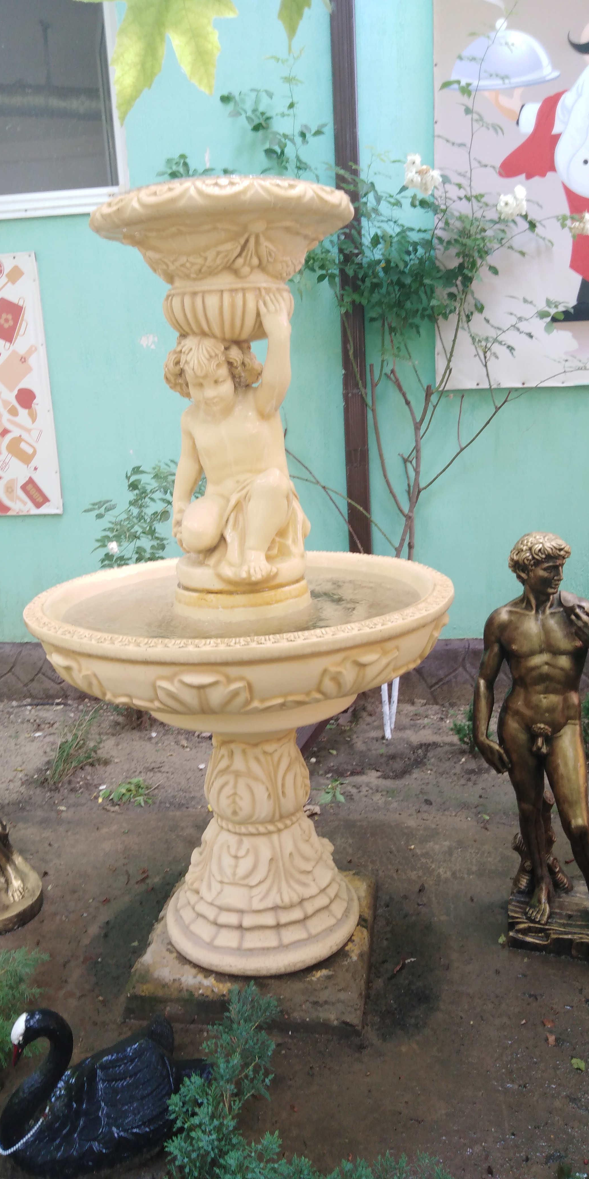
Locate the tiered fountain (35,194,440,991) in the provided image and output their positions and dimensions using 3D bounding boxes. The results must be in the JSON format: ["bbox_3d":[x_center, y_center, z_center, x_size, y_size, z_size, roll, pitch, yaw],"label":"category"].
[{"bbox_3d":[-0.122,0.001,2.132,1.006,1.734,1.006,-1,14,6],"label":"tiered fountain"}]

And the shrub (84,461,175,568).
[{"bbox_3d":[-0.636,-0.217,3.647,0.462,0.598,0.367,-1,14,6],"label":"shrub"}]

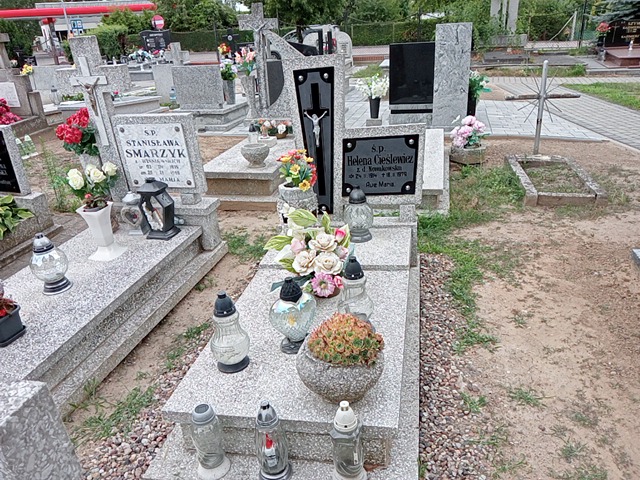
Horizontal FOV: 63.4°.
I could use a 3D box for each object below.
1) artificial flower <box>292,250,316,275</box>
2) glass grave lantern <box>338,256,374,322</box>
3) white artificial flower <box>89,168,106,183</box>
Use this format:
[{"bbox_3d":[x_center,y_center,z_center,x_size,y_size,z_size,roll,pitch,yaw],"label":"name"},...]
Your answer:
[{"bbox_3d":[-0.066,0.095,2.235,0.103,0.093,0.073,-5,2,-2],"label":"artificial flower"},{"bbox_3d":[0.142,0.210,2.042,0.145,0.306,0.145,0,22,12],"label":"glass grave lantern"},{"bbox_3d":[-1.229,-0.356,2.860,0.093,0.077,0.088,-13,23,-21],"label":"white artificial flower"}]

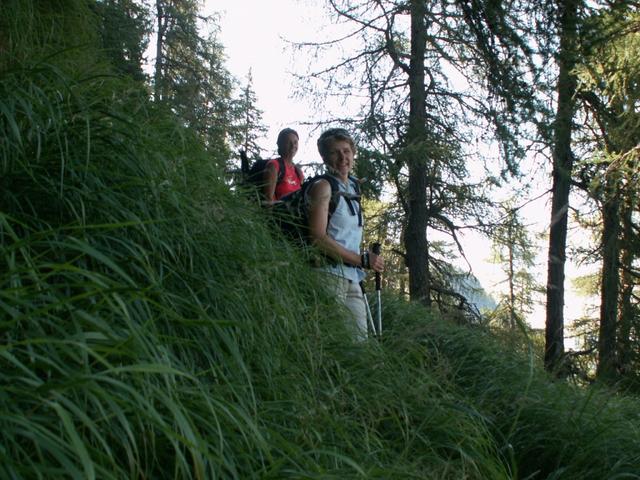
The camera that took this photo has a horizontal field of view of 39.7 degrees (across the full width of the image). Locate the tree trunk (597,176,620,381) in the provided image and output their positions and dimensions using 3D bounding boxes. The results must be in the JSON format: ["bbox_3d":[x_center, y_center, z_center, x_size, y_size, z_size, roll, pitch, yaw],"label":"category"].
[{"bbox_3d":[4.300,0.570,13.200,0.280,3.100,0.280,1,2,0],"label":"tree trunk"}]

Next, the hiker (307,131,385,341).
[{"bbox_3d":[0.125,0.250,4.700,0.420,1.700,0.460,2,2,34],"label":"hiker"}]

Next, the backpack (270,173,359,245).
[{"bbox_3d":[-0.020,-0.110,4.820,0.380,0.520,0.340,2,2,34],"label":"backpack"}]

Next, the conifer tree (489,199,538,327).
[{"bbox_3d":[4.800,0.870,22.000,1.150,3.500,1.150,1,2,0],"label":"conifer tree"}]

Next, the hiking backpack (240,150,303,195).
[{"bbox_3d":[-0.400,-0.440,7.100,0.380,0.520,0.350,2,2,37],"label":"hiking backpack"}]

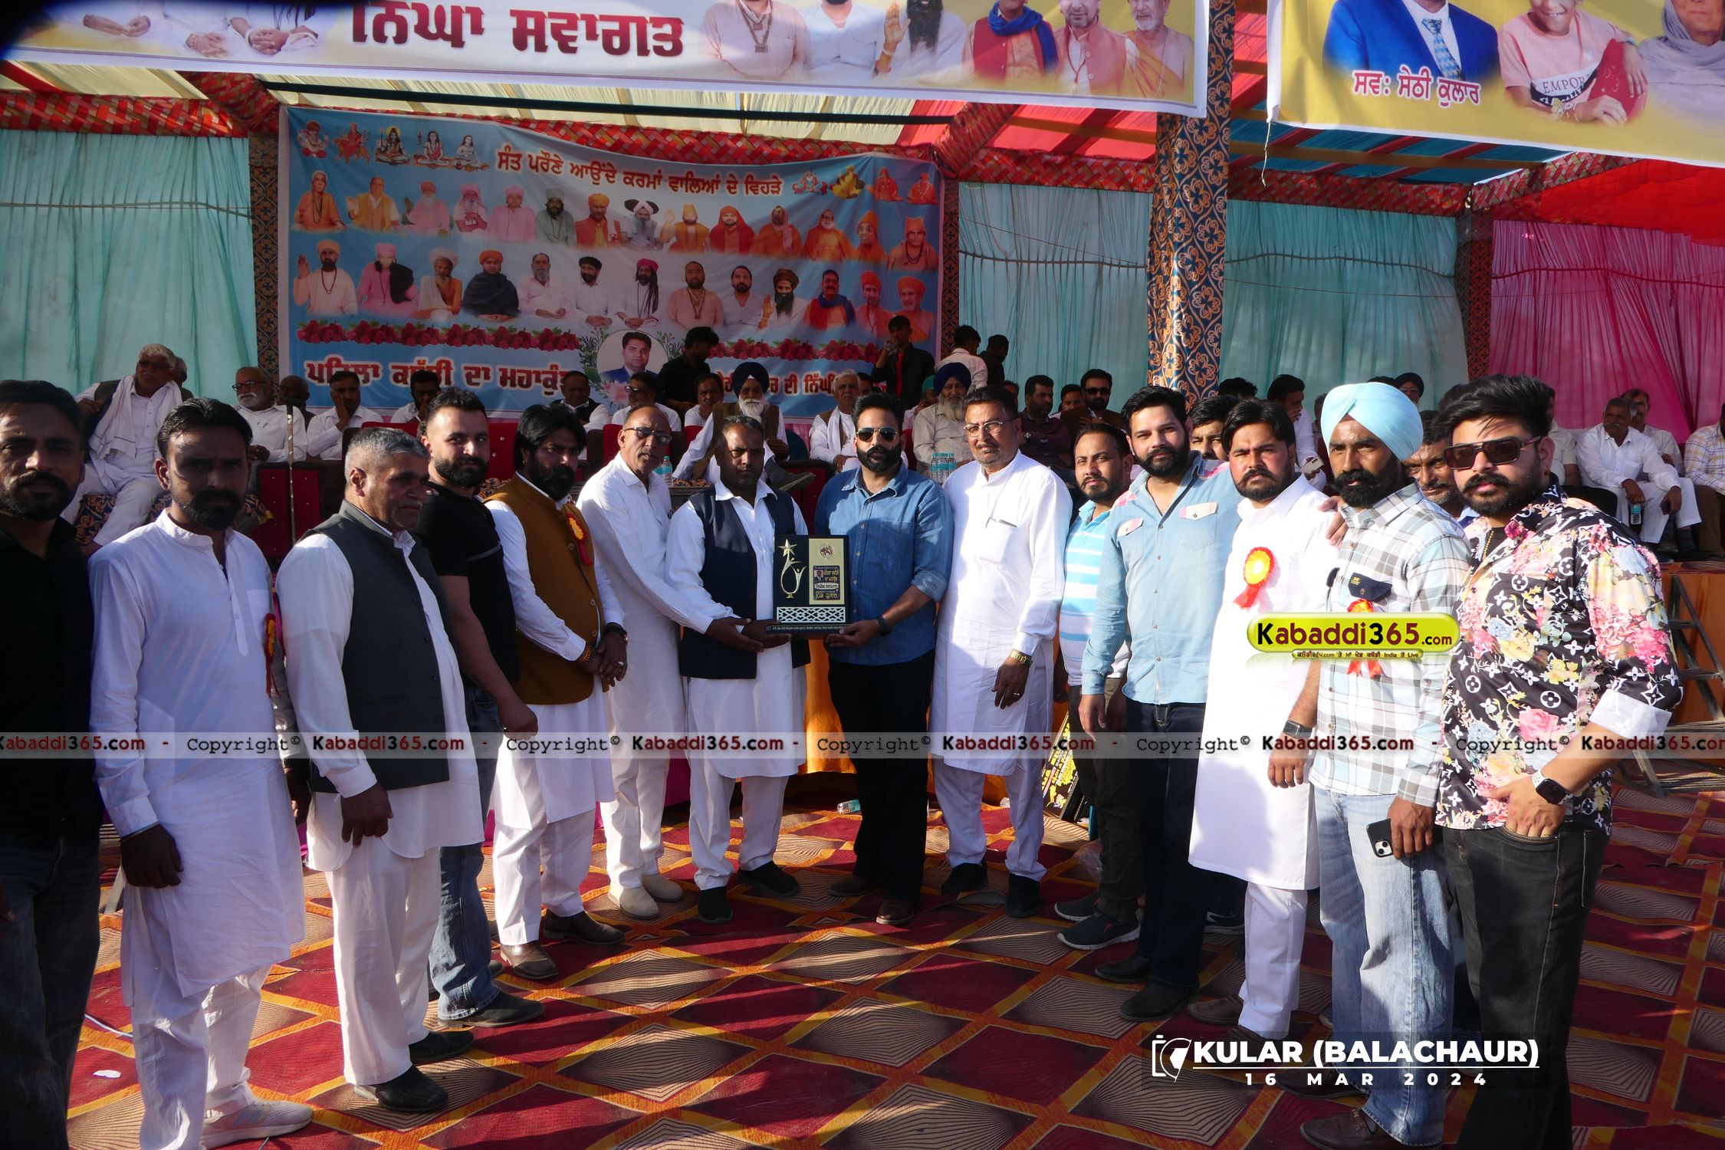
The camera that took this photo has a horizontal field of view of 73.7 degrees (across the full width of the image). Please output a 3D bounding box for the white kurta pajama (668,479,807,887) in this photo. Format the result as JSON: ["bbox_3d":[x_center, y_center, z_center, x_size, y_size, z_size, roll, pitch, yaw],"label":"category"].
[{"bbox_3d":[-0.429,0.379,3.954,0.520,1.411,0.430,-5,9,-33],"label":"white kurta pajama"}]

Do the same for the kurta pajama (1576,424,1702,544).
[{"bbox_3d":[4.780,-0.566,7.100,0.580,0.770,0.700,-2,6,-14],"label":"kurta pajama"}]

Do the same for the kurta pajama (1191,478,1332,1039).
[{"bbox_3d":[1.074,0.493,3.071,0.420,1.500,0.500,-5,9,-32],"label":"kurta pajama"}]

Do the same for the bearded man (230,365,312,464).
[{"bbox_3d":[-3.345,-0.620,6.450,0.580,1.180,0.780,-1,6,-6],"label":"bearded man"}]

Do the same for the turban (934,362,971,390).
[{"bbox_3d":[0.569,-1.258,7.300,0.230,0.190,0.250,0,6,0],"label":"turban"}]

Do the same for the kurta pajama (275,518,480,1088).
[{"bbox_3d":[-1.211,0.570,2.875,0.450,1.429,0.530,2,8,13],"label":"kurta pajama"}]

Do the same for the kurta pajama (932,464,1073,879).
[{"bbox_3d":[0.478,0.316,3.981,0.520,1.481,0.360,3,8,22],"label":"kurta pajama"}]

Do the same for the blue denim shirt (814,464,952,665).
[{"bbox_3d":[0.073,-0.038,4.030,0.470,0.710,0.330,2,7,18],"label":"blue denim shirt"}]

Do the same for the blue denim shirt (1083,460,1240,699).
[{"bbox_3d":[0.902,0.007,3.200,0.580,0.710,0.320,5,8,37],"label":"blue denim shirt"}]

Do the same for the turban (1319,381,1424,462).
[{"bbox_3d":[1.144,-0.345,2.580,0.250,0.175,0.205,-6,9,-44],"label":"turban"}]

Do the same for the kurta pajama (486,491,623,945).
[{"bbox_3d":[-0.958,0.450,3.594,0.380,1.419,0.490,4,9,27],"label":"kurta pajama"}]

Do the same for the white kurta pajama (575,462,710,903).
[{"bbox_3d":[-0.752,0.345,3.973,0.470,1.502,0.480,6,10,38],"label":"white kurta pajama"}]

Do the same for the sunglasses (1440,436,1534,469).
[{"bbox_3d":[1.246,-0.245,2.270,0.130,0.052,0.145,-12,6,-40],"label":"sunglasses"}]

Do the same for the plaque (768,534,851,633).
[{"bbox_3d":[-0.178,0.029,3.750,0.265,0.320,0.070,0,6,2],"label":"plaque"}]

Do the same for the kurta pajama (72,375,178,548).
[{"bbox_3d":[-4.045,-0.640,6.350,0.600,0.940,0.700,-1,6,-9],"label":"kurta pajama"}]

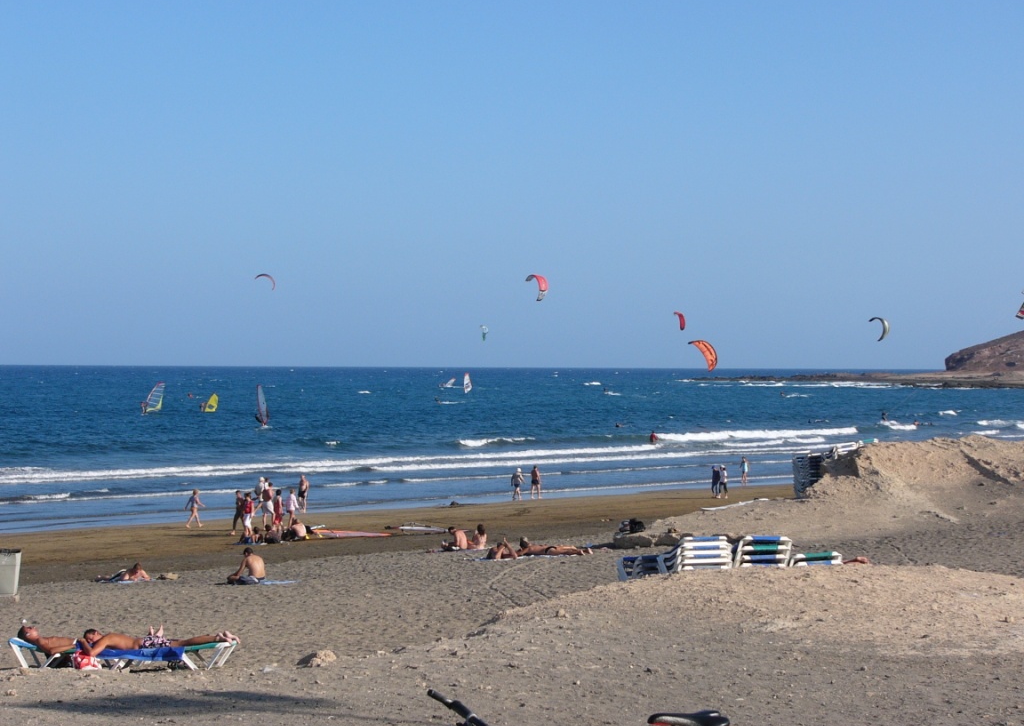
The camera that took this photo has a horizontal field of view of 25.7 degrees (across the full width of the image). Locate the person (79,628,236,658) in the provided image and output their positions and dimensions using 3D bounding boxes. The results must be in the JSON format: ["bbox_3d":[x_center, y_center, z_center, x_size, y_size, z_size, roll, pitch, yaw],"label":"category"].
[{"bbox_3d":[-3.983,3.175,25.400,1.820,0.300,0.580,0,0,2],"label":"person"}]

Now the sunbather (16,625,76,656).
[{"bbox_3d":[-4.893,3.227,26.100,1.720,0.360,0.520,3,0,2],"label":"sunbather"}]

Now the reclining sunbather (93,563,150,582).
[{"bbox_3d":[-10.135,5.451,58.500,1.650,0.430,0.580,0,0,44],"label":"reclining sunbather"}]

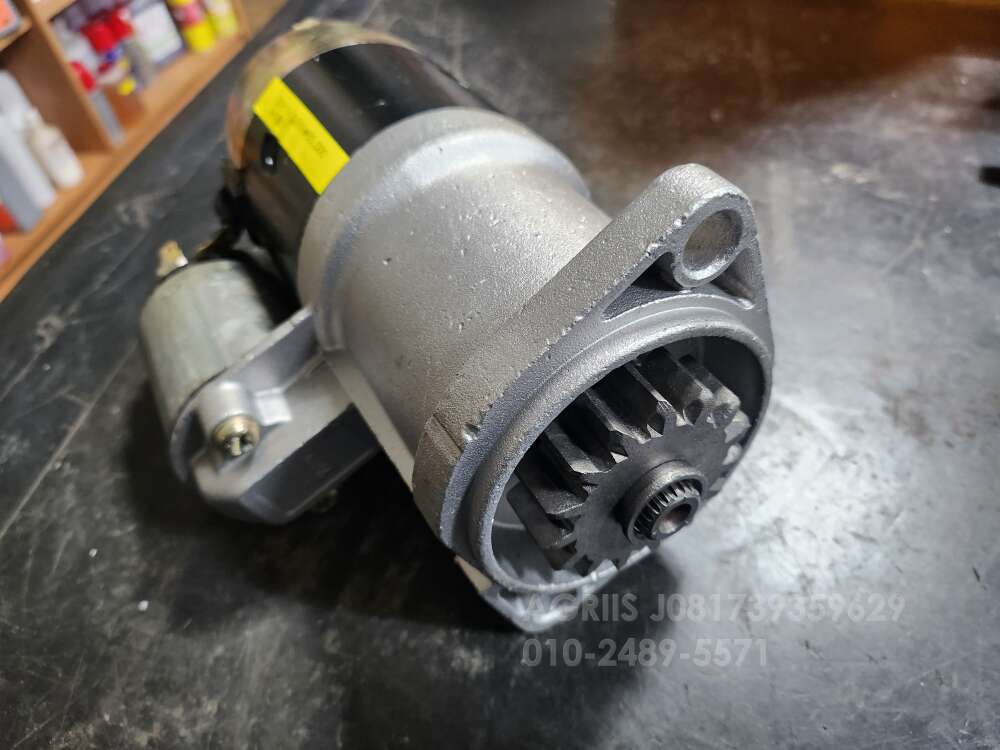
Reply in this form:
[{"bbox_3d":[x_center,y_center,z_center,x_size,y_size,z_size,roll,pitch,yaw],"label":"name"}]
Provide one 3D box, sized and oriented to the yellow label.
[{"bbox_3d":[-0.058,-0.069,0.194,0.012,0.001,0.070,-50,47,10],"label":"yellow label"}]

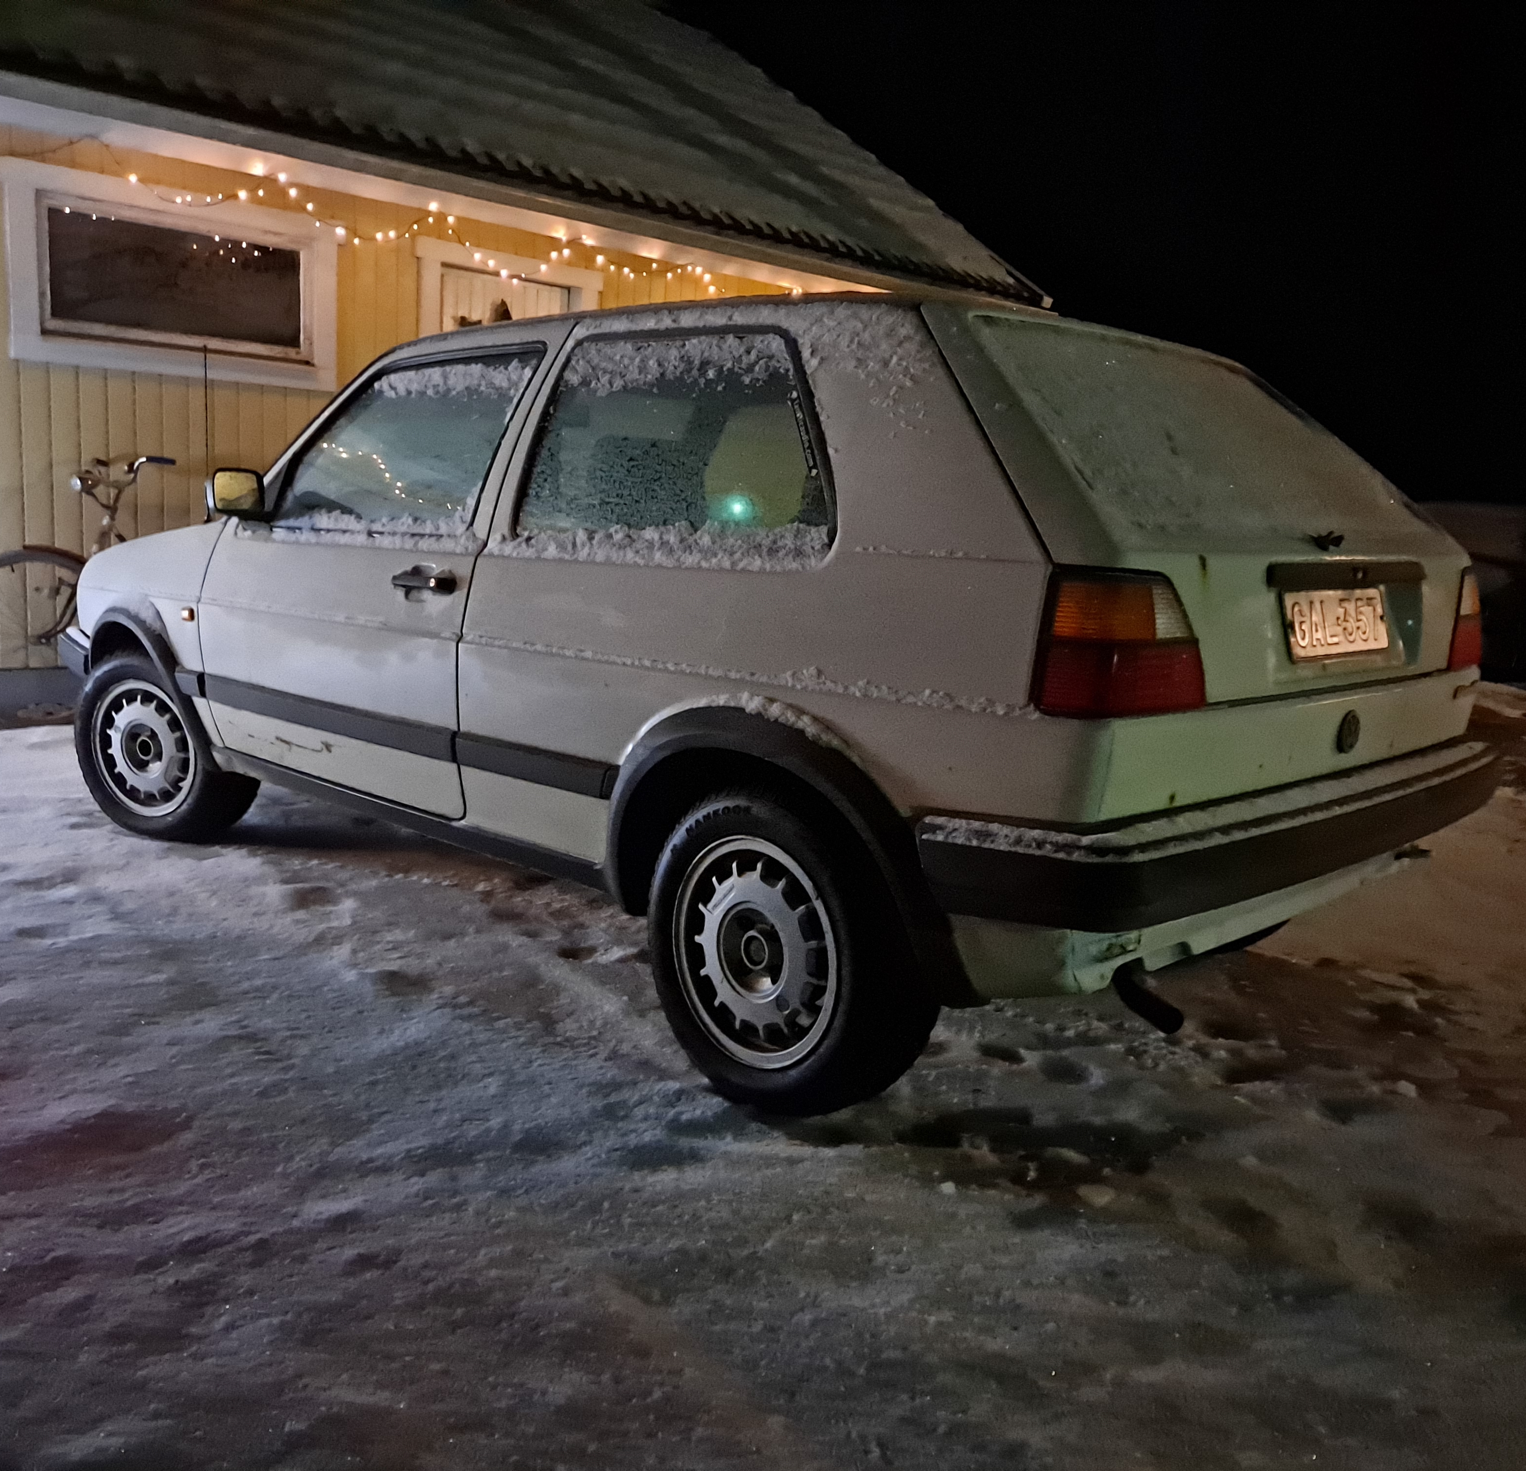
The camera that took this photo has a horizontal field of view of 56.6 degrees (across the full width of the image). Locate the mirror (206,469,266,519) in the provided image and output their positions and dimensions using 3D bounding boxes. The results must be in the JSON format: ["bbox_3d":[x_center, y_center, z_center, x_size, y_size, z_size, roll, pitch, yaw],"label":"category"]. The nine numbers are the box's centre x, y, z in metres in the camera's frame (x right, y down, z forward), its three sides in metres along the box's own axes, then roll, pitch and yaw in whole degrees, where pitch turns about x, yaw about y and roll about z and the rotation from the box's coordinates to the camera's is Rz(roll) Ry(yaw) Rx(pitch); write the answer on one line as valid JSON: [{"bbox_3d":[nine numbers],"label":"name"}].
[{"bbox_3d":[-1.264,-0.579,3.393,0.100,0.122,0.150,10,12,44],"label":"mirror"}]

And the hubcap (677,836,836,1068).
[{"bbox_3d":[-0.006,0.356,2.344,0.380,0.380,0.055,10,12,44],"label":"hubcap"}]

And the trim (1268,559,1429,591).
[{"bbox_3d":[0.987,-0.272,2.381,0.035,0.042,0.635,10,12,43],"label":"trim"}]

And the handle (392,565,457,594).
[{"bbox_3d":[-0.682,-0.312,2.862,0.215,0.055,0.048,10,12,44],"label":"handle"}]

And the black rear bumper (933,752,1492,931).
[{"bbox_3d":[0.917,0.125,2.497,0.335,0.132,1.645,10,12,43],"label":"black rear bumper"}]

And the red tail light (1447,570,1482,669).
[{"bbox_3d":[1.413,-0.236,2.878,0.110,0.200,0.310,10,12,43],"label":"red tail light"}]

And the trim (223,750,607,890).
[{"bbox_3d":[-0.830,0.166,3.118,1.530,0.060,0.050,10,12,44],"label":"trim"}]

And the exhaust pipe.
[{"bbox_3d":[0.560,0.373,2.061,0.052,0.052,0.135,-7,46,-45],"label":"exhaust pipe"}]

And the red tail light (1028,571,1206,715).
[{"bbox_3d":[0.504,-0.133,1.971,0.118,0.202,0.288,10,12,44],"label":"red tail light"}]

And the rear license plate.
[{"bbox_3d":[0.978,-0.191,2.400,0.012,0.115,0.397,-6,0,45],"label":"rear license plate"}]

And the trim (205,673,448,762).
[{"bbox_3d":[-1.010,-0.048,3.196,1.110,0.066,0.022,10,12,43],"label":"trim"}]

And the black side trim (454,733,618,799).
[{"bbox_3d":[-0.440,0.054,2.681,0.500,0.067,0.025,10,12,44],"label":"black side trim"}]

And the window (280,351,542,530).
[{"bbox_3d":[-0.804,-0.635,3.133,0.880,0.400,0.040,10,-8,44],"label":"window"}]

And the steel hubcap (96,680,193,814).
[{"bbox_3d":[-1.750,0.035,4.027,0.378,0.378,0.055,6,9,22],"label":"steel hubcap"}]

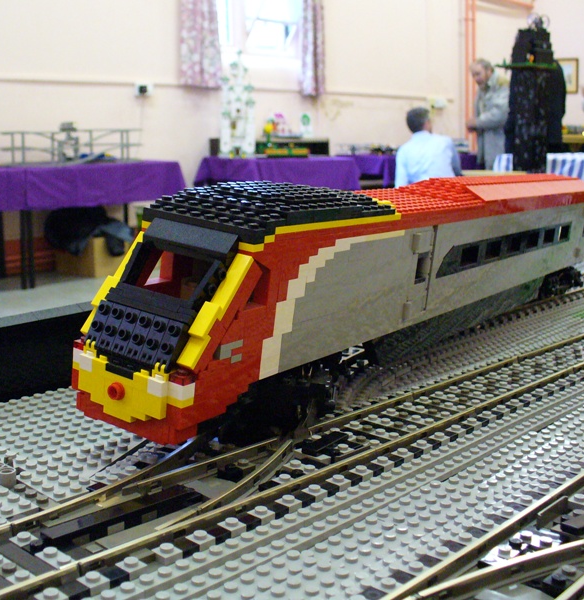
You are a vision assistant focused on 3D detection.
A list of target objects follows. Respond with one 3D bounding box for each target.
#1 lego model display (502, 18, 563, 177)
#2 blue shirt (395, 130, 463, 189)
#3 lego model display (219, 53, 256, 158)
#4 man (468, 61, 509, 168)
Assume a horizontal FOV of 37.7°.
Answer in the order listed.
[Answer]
[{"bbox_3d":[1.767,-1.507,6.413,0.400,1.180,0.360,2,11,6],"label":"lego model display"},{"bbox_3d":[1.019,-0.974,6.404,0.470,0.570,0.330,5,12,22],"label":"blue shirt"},{"bbox_3d":[-0.411,-1.464,6.474,0.250,0.780,0.250,-4,12,-21],"label":"lego model display"},{"bbox_3d":[1.787,-1.313,7.654,0.420,1.640,0.480,-6,12,-29],"label":"man"}]

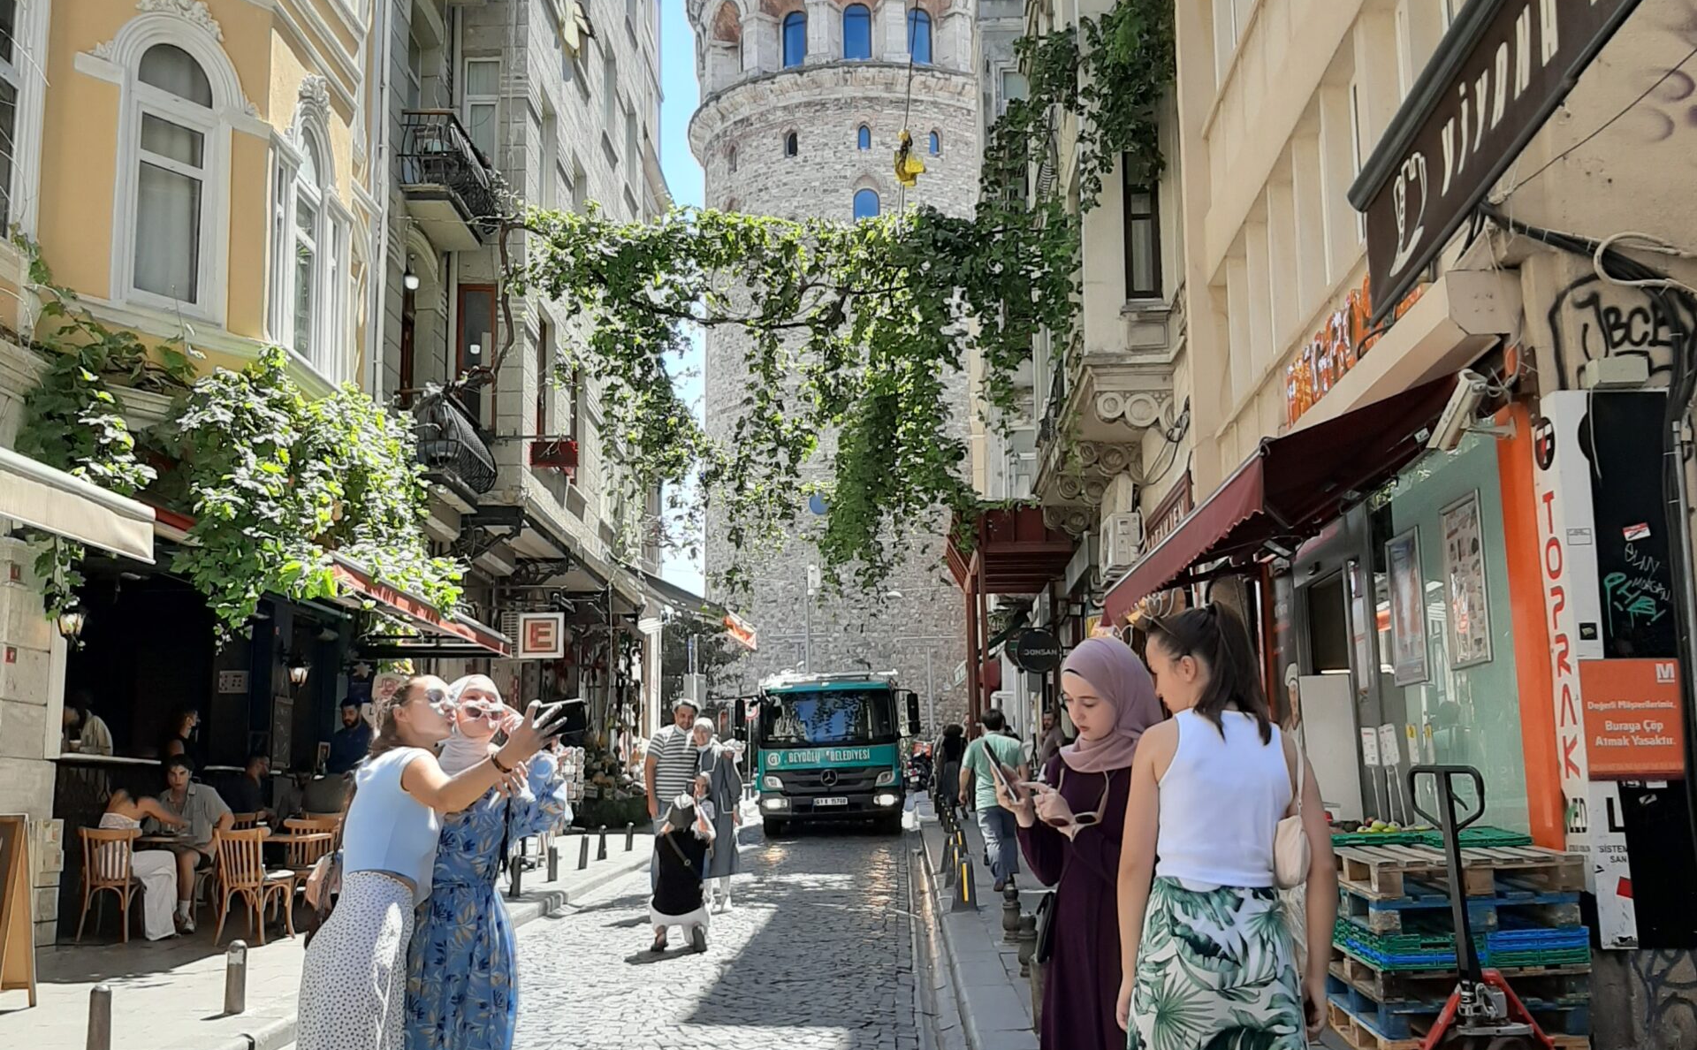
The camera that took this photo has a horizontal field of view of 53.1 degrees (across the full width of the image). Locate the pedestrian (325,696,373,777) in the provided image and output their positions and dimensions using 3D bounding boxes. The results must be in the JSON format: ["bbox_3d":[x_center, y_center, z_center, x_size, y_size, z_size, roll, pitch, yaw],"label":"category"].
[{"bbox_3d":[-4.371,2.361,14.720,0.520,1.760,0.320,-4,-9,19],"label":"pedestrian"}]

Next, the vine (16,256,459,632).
[{"bbox_3d":[-4.881,-0.124,14.580,1.700,2.500,5.900,-1,-9,1],"label":"vine"}]

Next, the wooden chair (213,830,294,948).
[{"bbox_3d":[-4.304,2.616,12.298,0.450,0.850,0.500,-2,-9,8],"label":"wooden chair"}]

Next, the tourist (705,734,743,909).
[{"bbox_3d":[-1.112,2.481,14.543,0.520,1.620,0.360,-1,-9,0],"label":"tourist"}]

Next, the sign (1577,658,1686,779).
[{"bbox_3d":[3.256,0.811,7.058,0.410,0.500,0.050,-1,-9,2],"label":"sign"}]

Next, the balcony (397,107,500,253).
[{"bbox_3d":[-5.123,-4.399,21.831,0.720,1.194,1.920,-1,-9,1],"label":"balcony"}]

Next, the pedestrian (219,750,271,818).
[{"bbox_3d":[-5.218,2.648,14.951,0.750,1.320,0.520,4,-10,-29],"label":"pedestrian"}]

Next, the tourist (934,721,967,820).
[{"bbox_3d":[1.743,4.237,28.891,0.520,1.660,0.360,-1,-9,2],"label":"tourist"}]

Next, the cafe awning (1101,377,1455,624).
[{"bbox_3d":[3.001,0.112,13.099,1.106,0.793,7.700,-1,-9,2],"label":"cafe awning"}]

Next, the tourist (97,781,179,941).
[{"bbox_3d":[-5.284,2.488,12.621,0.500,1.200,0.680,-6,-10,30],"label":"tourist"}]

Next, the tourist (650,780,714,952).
[{"bbox_3d":[-1.167,2.421,12.057,0.460,1.130,0.650,-2,-8,8],"label":"tourist"}]

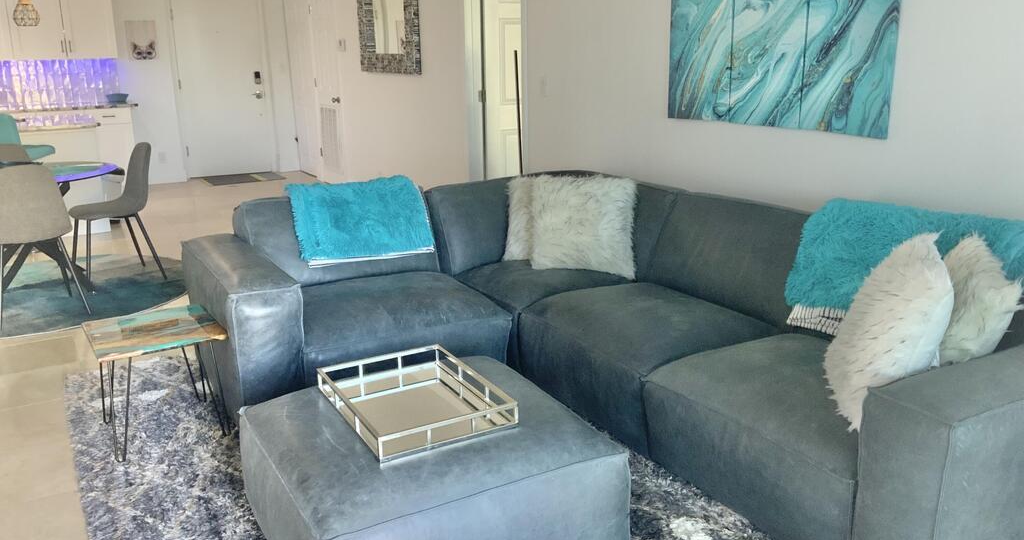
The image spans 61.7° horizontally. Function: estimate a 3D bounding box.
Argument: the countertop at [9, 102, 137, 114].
[{"bbox_3d":[-4.437,-1.641,8.664,1.170,0.040,0.640,-9,17,-29],"label":"countertop"}]

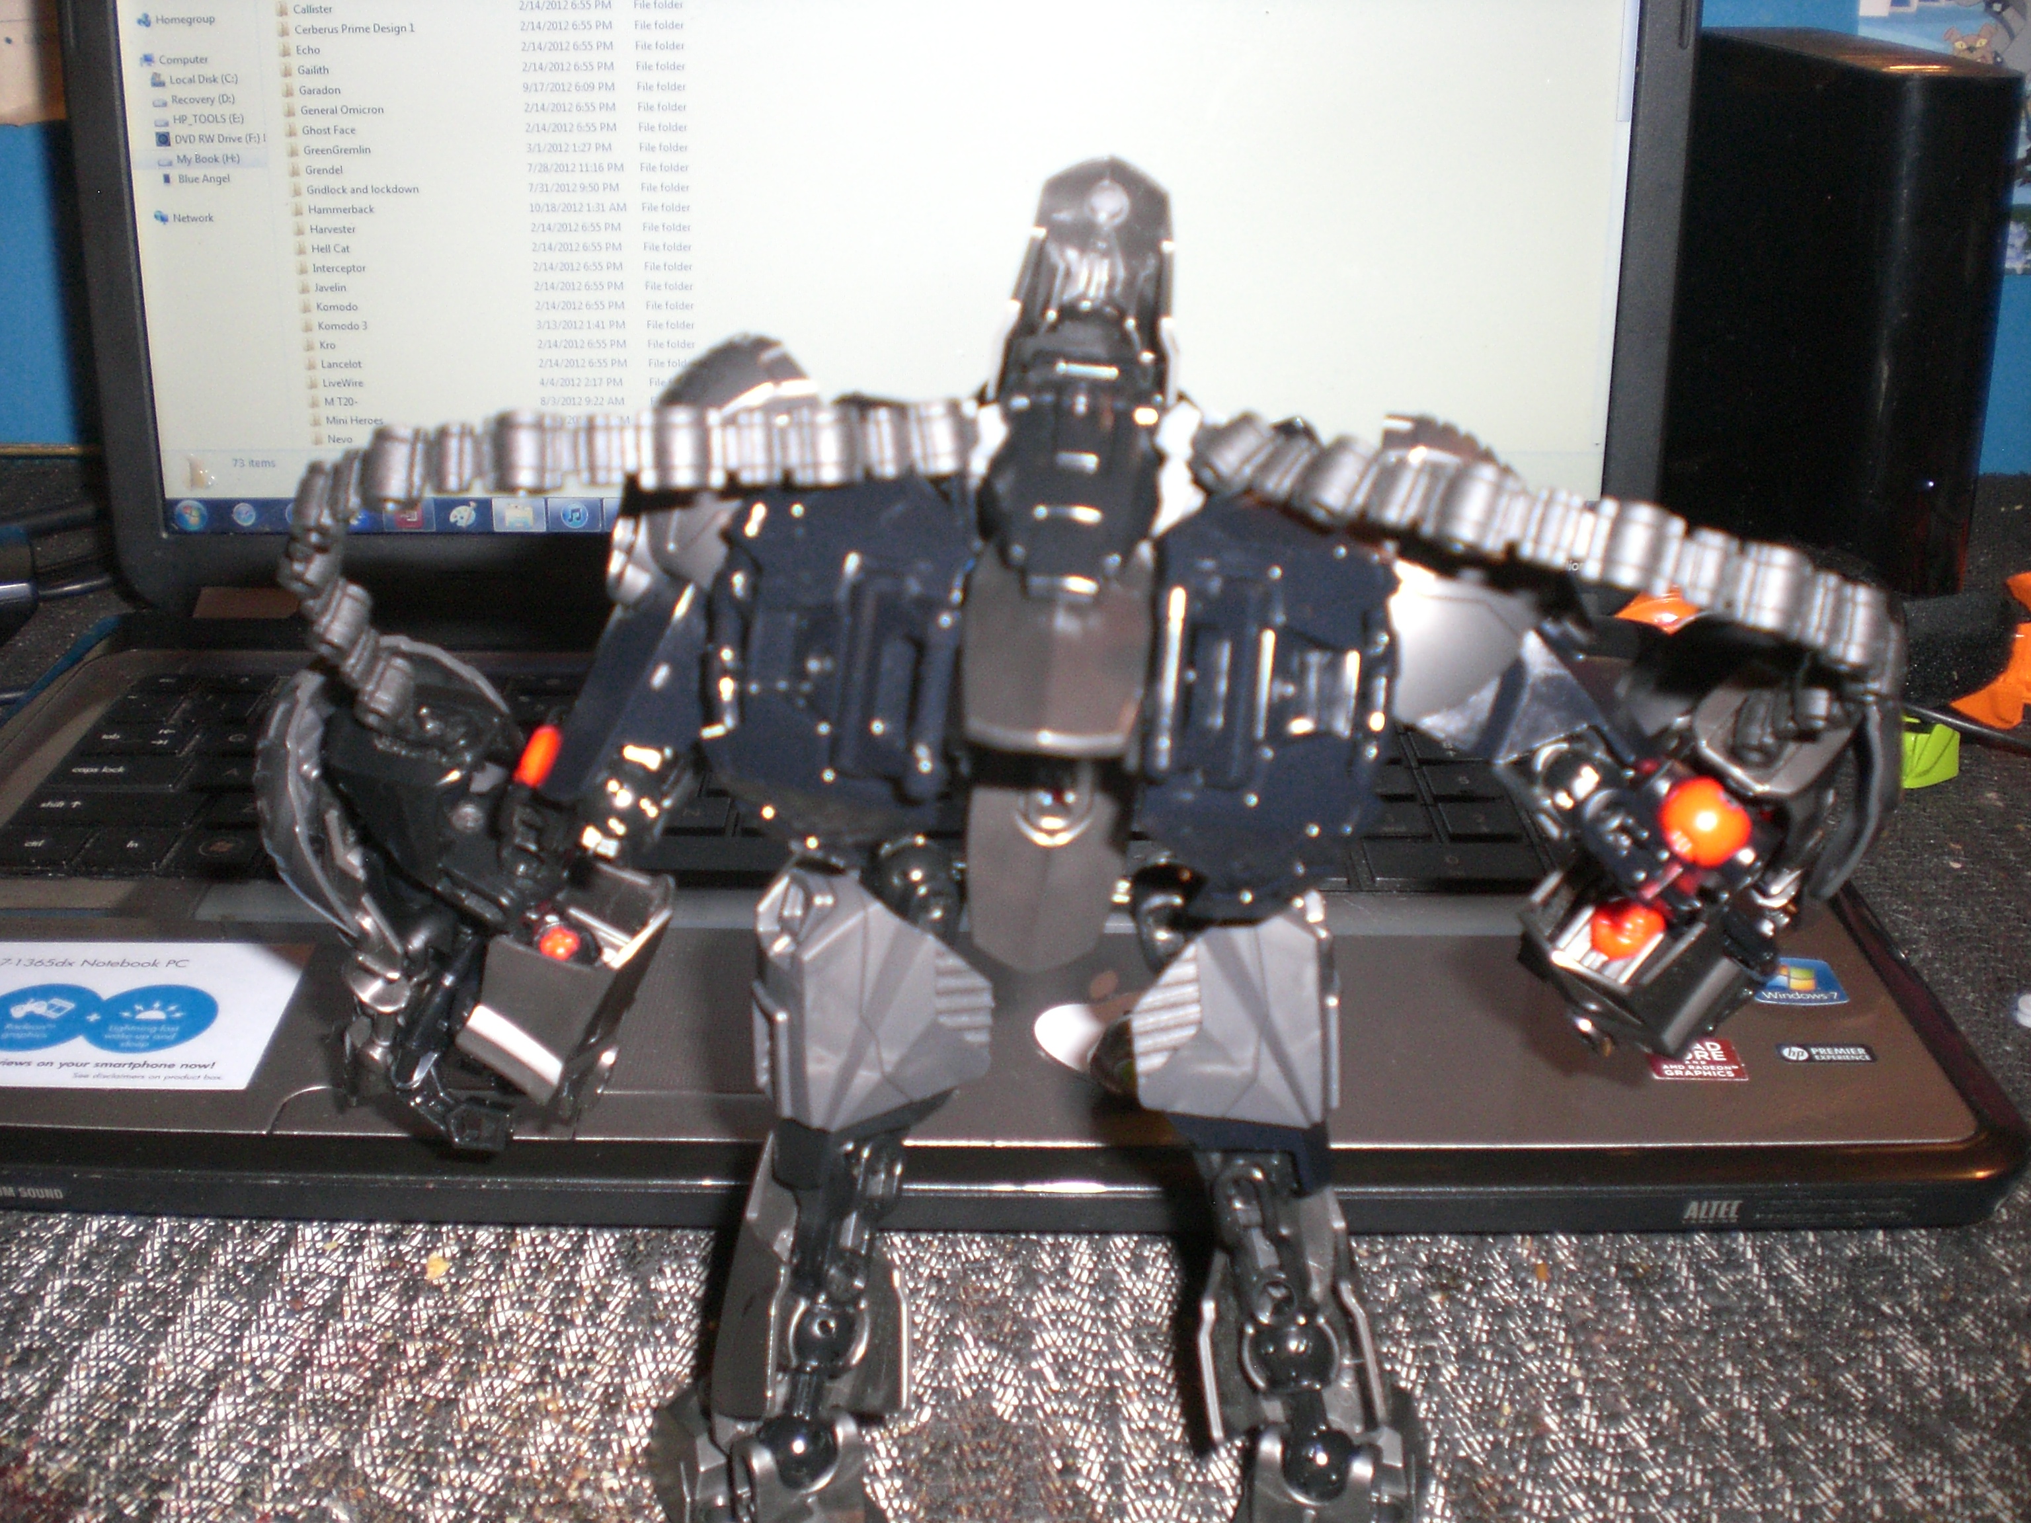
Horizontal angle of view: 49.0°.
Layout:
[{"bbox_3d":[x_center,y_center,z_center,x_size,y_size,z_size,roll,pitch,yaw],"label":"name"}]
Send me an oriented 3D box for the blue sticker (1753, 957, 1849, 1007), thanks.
[{"bbox_3d":[0.147,0.042,0.423,0.019,0.001,0.016,1,25,0],"label":"blue sticker"}]

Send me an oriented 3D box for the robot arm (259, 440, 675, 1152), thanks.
[{"bbox_3d":[-0.068,0.005,0.290,0.049,0.096,0.052,1,24,0],"label":"robot arm"}]

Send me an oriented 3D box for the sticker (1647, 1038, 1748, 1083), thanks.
[{"bbox_3d":[0.121,0.053,0.398,0.017,0.001,0.014,1,25,0],"label":"sticker"}]

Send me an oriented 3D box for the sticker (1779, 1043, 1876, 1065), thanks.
[{"bbox_3d":[0.146,0.052,0.400,0.016,0.001,0.006,1,25,0],"label":"sticker"}]

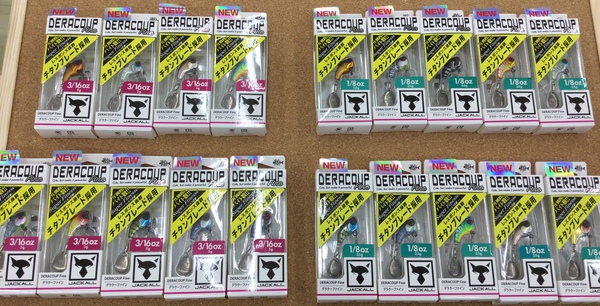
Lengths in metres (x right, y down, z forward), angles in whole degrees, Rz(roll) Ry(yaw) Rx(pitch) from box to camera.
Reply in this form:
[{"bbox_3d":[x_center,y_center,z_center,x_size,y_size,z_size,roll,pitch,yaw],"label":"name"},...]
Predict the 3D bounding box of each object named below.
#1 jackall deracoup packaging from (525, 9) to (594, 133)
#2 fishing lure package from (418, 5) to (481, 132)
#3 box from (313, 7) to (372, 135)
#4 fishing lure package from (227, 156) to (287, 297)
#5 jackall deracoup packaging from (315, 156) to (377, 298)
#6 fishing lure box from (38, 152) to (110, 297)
[{"bbox_3d":[0.247,-0.080,0.518,0.049,0.020,0.123,0,75,-2],"label":"jackall deracoup packaging"},{"bbox_3d":[0.138,-0.082,0.507,0.049,0.021,0.123,0,75,-2],"label":"fishing lure package"},{"bbox_3d":[0.040,-0.080,0.510,0.049,0.020,0.123,-1,75,-2],"label":"box"},{"bbox_3d":[-0.036,0.059,0.462,0.049,0.021,0.123,0,75,-2],"label":"fishing lure package"},{"bbox_3d":[0.039,0.067,0.471,0.049,0.020,0.123,0,75,-2],"label":"jackall deracoup packaging"},{"bbox_3d":[-0.187,0.056,0.457,0.049,0.021,0.123,0,75,-2],"label":"fishing lure box"}]

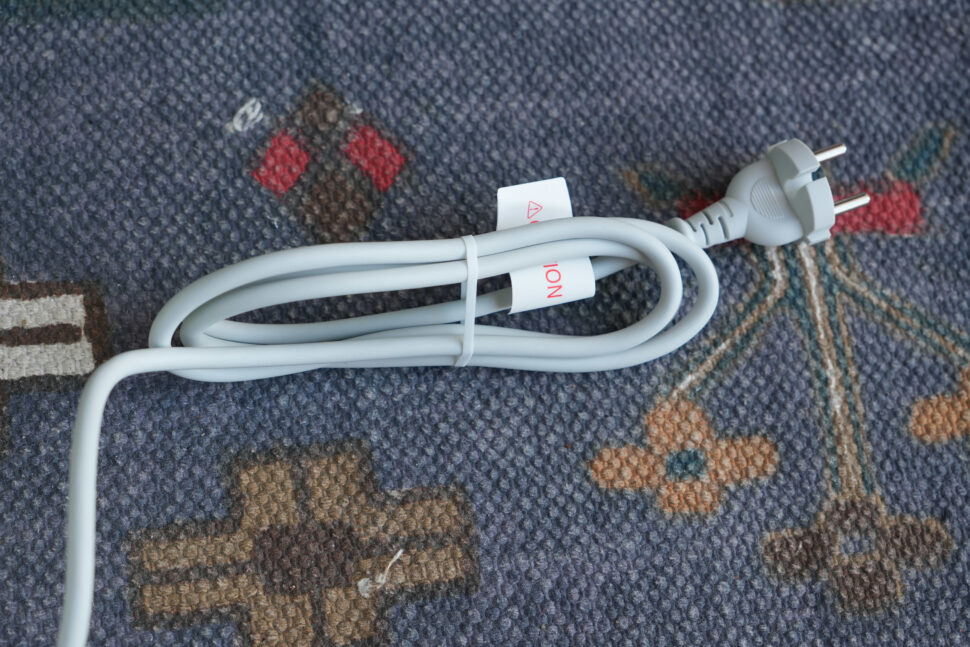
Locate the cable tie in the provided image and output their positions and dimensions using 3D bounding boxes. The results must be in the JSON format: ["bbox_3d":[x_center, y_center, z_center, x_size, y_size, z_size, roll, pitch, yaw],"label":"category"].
[{"bbox_3d":[-0.005,-0.008,0.468,0.004,0.014,0.043,5,72,-8],"label":"cable tie"}]

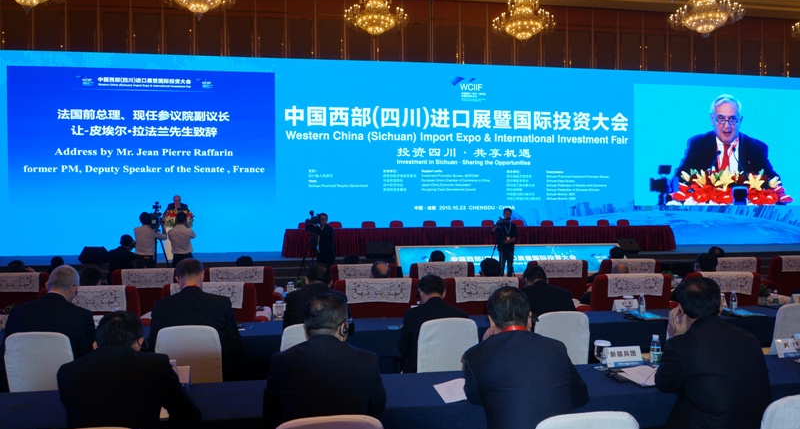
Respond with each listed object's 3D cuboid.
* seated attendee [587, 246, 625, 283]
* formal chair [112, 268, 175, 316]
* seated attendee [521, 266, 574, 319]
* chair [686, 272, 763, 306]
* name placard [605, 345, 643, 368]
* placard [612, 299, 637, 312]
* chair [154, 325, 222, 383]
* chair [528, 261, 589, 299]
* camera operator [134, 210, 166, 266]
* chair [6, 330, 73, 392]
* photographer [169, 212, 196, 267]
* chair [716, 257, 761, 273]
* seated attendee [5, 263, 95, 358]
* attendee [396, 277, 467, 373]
[{"bbox_3d":[2.890,1.015,8.350,0.580,1.200,0.800,0,0,-9],"label":"seated attendee"},{"bbox_3d":[-3.008,1.113,7.333,0.900,1.020,0.800,0,1,-9],"label":"formal chair"},{"bbox_3d":[1.135,1.029,4.780,0.540,1.250,0.750,0,0,-9],"label":"seated attendee"},{"bbox_3d":[3.376,1.084,6.731,0.900,1.020,0.800,0,1,-9],"label":"chair"},{"bbox_3d":[1.365,0.860,3.660,0.250,0.105,0.090,0,1,-19],"label":"name placard"},{"bbox_3d":[2.030,0.815,5.389,0.215,0.100,0.090,0,1,-9],"label":"placard"},{"bbox_3d":[-1.399,1.182,4.117,0.450,0.930,0.550,0,1,-10],"label":"chair"},{"bbox_3d":[1.998,1.077,8.170,0.900,1.020,0.800,0,1,-9],"label":"chair"},{"bbox_3d":[-4.315,0.772,10.379,0.560,1.660,0.500,0,1,-14],"label":"camera operator"},{"bbox_3d":[-2.440,1.219,4.240,0.460,0.920,0.560,0,0,-9],"label":"chair"},{"bbox_3d":[-3.740,0.759,10.330,0.500,1.680,0.420,-1,1,-18],"label":"photographer"},{"bbox_3d":[4.513,1.059,8.591,0.900,1.020,0.800,0,1,-9],"label":"chair"},{"bbox_3d":[-2.286,0.993,4.088,0.540,1.320,0.780,0,1,-10],"label":"seated attendee"},{"bbox_3d":[0.185,1.033,4.638,0.560,1.200,0.880,0,1,-9],"label":"attendee"}]

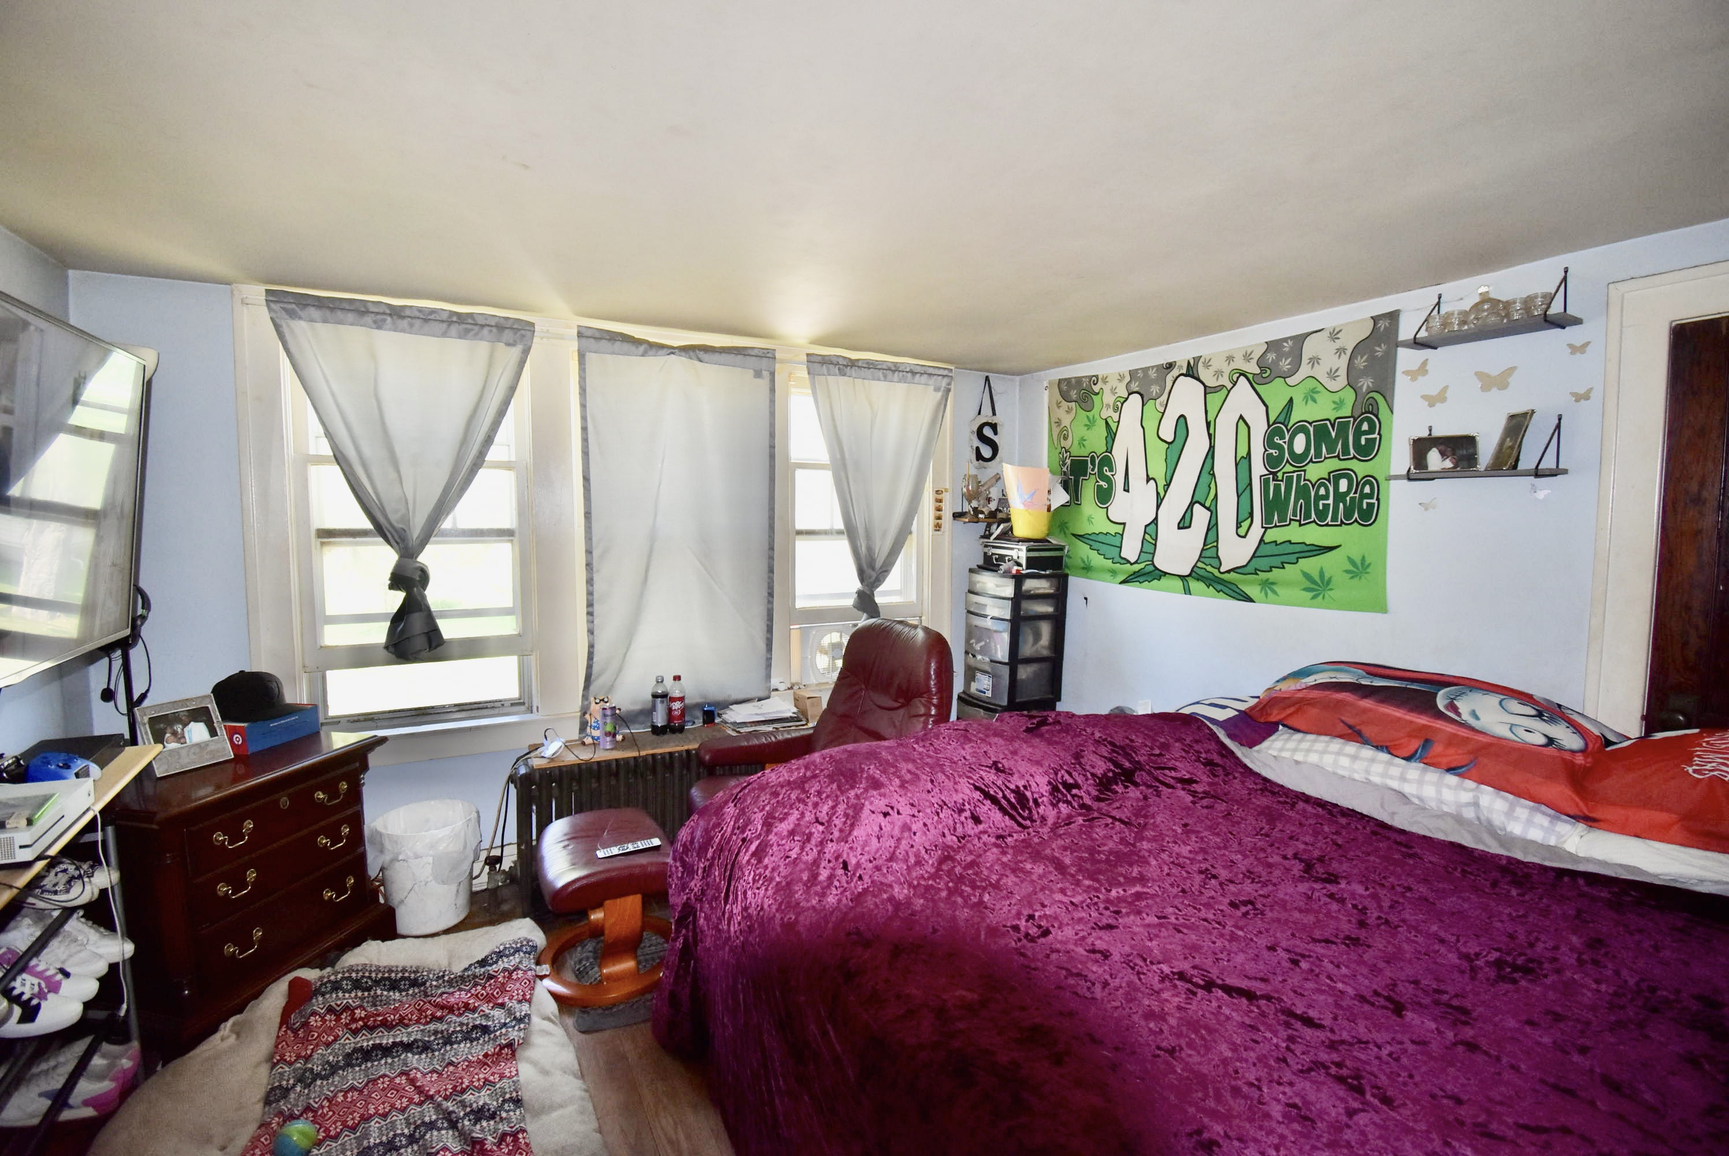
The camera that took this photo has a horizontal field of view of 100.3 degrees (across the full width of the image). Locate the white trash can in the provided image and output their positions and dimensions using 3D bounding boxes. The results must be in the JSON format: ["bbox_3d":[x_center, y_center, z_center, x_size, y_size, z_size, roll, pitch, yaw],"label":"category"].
[{"bbox_3d":[-1.430,0.962,2.378,0.295,0.355,0.295,-2,5,-29],"label":"white trash can"}]

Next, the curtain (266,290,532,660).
[{"bbox_3d":[-1.527,-0.314,2.452,0.755,1.190,0.090,-2,4,-27],"label":"curtain"}]

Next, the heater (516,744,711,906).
[{"bbox_3d":[-0.826,0.874,2.696,0.860,0.505,0.220,-2,5,-29],"label":"heater"}]

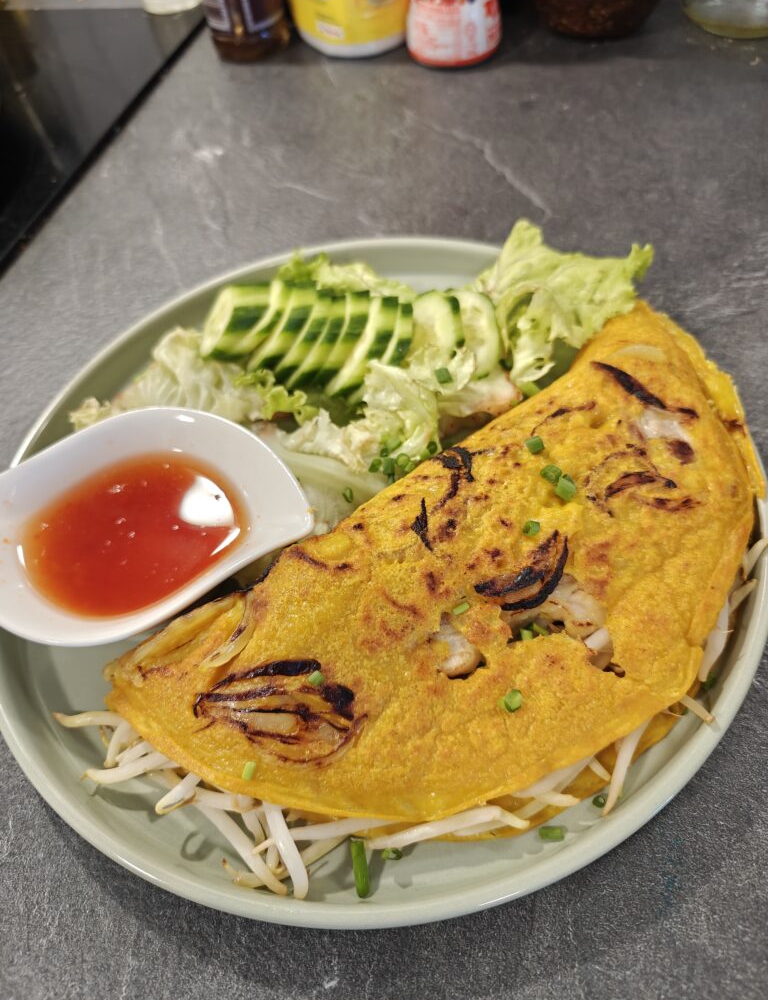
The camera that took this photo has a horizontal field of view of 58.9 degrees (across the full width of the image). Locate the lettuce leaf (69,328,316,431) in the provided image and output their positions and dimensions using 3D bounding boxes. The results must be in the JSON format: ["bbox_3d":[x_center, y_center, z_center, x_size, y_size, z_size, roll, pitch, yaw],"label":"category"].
[{"bbox_3d":[-0.074,-0.044,0.267,0.095,0.029,0.043,-1,56,8],"label":"lettuce leaf"}]

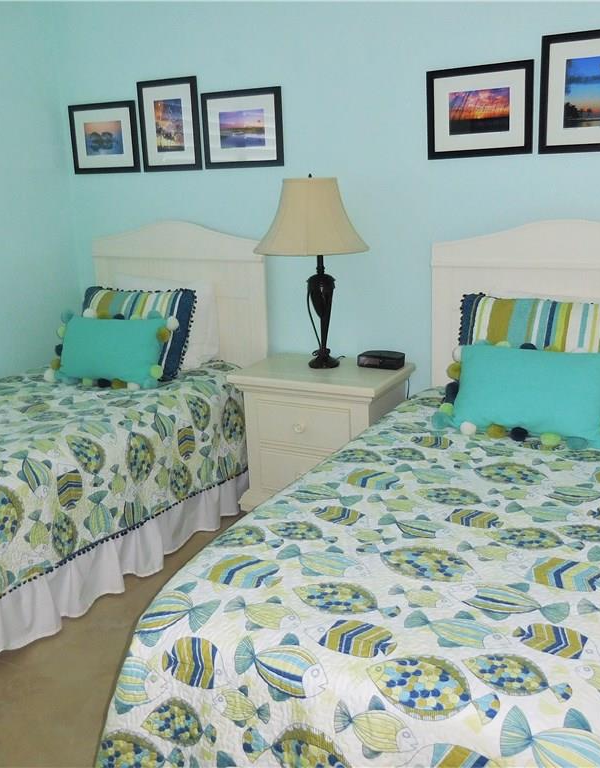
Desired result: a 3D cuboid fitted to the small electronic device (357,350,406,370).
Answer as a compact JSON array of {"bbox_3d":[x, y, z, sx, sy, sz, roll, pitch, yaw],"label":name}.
[{"bbox_3d":[0.355,-0.103,3.145,0.188,0.047,0.120,6,17,26],"label":"small electronic device"}]

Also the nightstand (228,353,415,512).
[{"bbox_3d":[0.105,0.264,3.198,0.648,0.670,0.421,6,17,26],"label":"nightstand"}]

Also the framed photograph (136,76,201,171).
[{"bbox_3d":[-0.597,-1.192,3.421,0.322,0.400,0.022,6,17,26],"label":"framed photograph"}]

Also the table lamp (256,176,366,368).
[{"bbox_3d":[0.063,-0.448,3.033,0.469,0.793,0.469,-2,15,1],"label":"table lamp"}]

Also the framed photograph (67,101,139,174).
[{"bbox_3d":[-0.947,-1.194,3.606,0.400,0.322,0.022,6,17,26],"label":"framed photograph"}]

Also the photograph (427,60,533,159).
[{"bbox_3d":[0.679,-1.028,2.798,0.400,0.322,0.022,6,17,26],"label":"photograph"}]

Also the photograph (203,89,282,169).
[{"bbox_3d":[-0.249,-1.121,3.260,0.400,0.322,0.022,6,17,26],"label":"photograph"}]

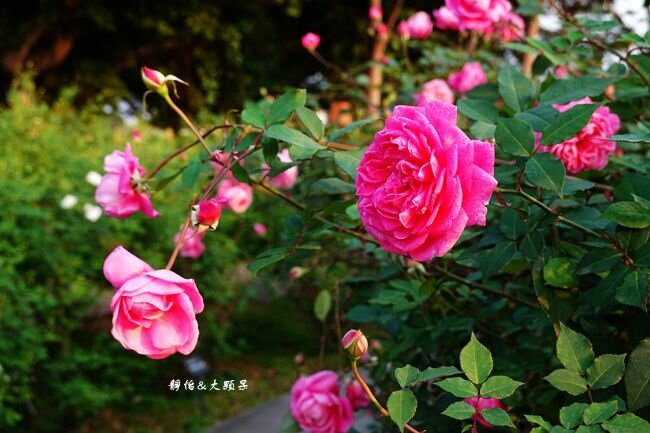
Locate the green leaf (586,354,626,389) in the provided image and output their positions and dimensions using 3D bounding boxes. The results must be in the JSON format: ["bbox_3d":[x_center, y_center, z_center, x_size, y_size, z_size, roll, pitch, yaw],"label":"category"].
[{"bbox_3d":[0.215,0.117,0.670,0.038,0.019,0.008,-38,-22,-11],"label":"green leaf"}]

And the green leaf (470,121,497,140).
[{"bbox_3d":[0.131,-0.072,0.720,0.027,0.008,0.020,-16,51,-13],"label":"green leaf"}]

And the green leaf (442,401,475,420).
[{"bbox_3d":[0.097,0.141,0.640,0.023,0.015,0.007,-2,-31,-9],"label":"green leaf"}]

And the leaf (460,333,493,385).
[{"bbox_3d":[0.108,0.101,0.630,0.023,0.037,0.008,-4,-6,-1],"label":"leaf"}]

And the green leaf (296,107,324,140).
[{"bbox_3d":[-0.013,-0.074,0.700,0.018,0.031,0.009,-23,-14,-37],"label":"green leaf"}]

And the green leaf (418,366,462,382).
[{"bbox_3d":[0.086,0.119,0.660,0.047,0.008,0.016,-3,15,-38],"label":"green leaf"}]

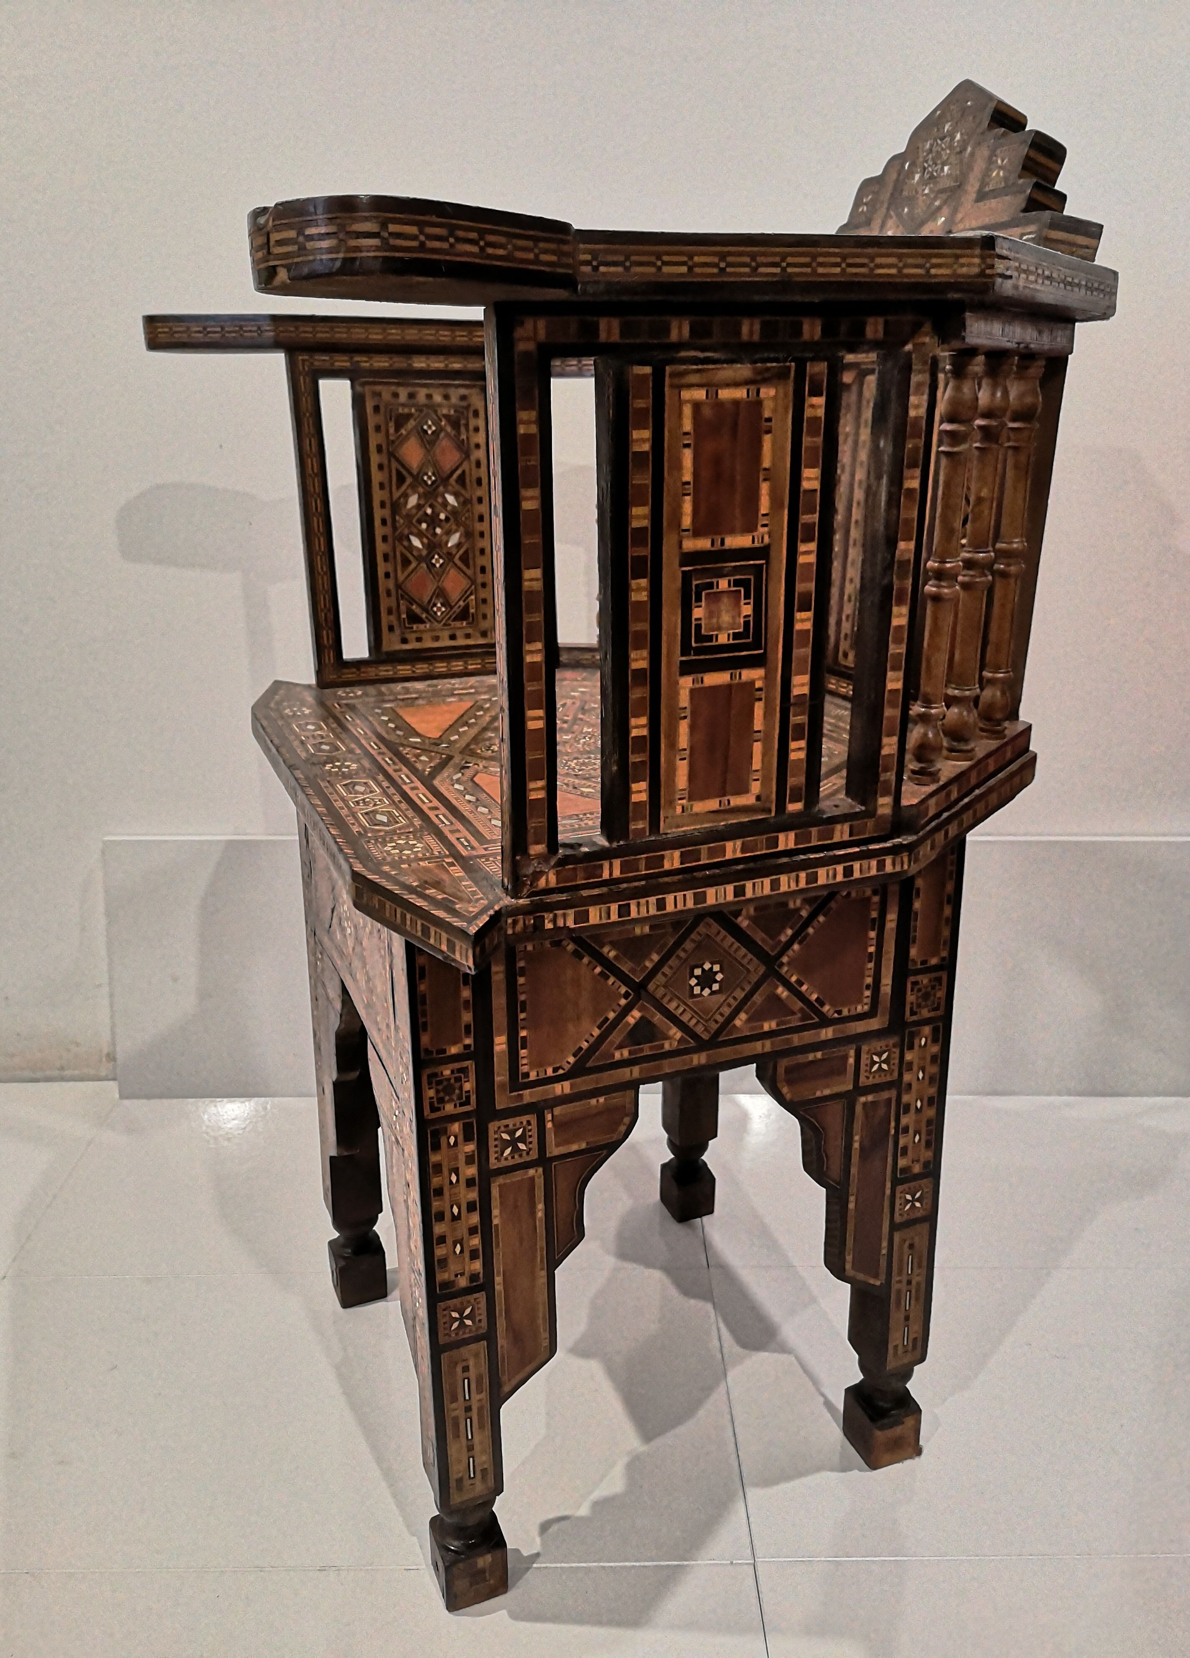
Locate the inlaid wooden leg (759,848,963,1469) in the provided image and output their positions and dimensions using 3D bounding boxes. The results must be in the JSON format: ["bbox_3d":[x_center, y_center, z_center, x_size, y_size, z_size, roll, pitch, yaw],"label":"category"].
[{"bbox_3d":[0.154,0.219,0.845,0.132,0.464,0.068,-8,19,-20],"label":"inlaid wooden leg"}]

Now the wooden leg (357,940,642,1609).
[{"bbox_3d":[-0.057,0.236,0.800,0.131,0.464,0.134,-8,19,-20],"label":"wooden leg"}]

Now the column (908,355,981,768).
[{"bbox_3d":[0.183,-0.132,0.678,0.018,0.220,0.018,12,20,32],"label":"column"}]

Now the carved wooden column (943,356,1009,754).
[{"bbox_3d":[0.215,-0.148,0.727,0.018,0.220,0.018,12,21,32],"label":"carved wooden column"}]

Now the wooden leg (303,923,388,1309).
[{"bbox_3d":[-0.188,0.230,1.032,0.049,0.334,0.062,-8,19,-20],"label":"wooden leg"}]

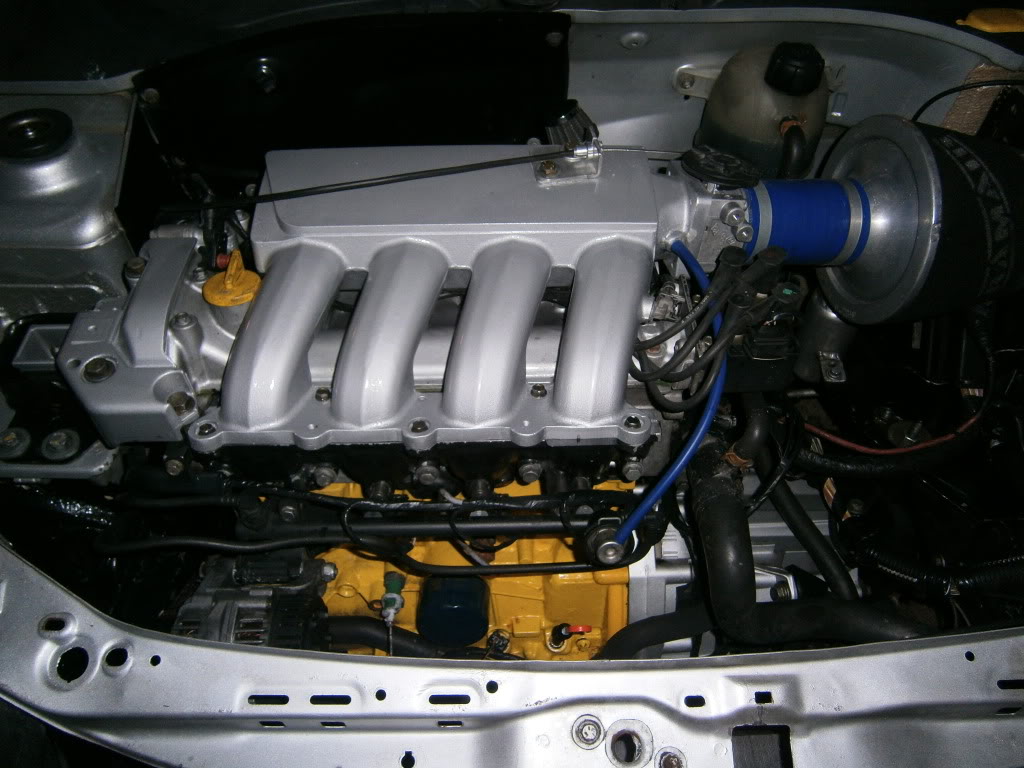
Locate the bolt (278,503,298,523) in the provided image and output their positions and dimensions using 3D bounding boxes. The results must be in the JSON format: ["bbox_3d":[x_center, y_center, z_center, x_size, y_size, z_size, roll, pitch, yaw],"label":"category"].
[{"bbox_3d":[-0.206,0.119,0.710,0.016,0.016,0.013,0,30,0],"label":"bolt"}]

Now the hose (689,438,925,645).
[{"bbox_3d":[0.265,0.137,0.680,0.218,0.148,0.153,0,57,0],"label":"hose"}]

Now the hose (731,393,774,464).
[{"bbox_3d":[0.226,0.041,0.725,0.042,0.050,0.080,0,57,0],"label":"hose"}]

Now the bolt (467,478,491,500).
[{"bbox_3d":[-0.031,0.097,0.705,0.021,0.021,0.020,0,37,0],"label":"bolt"}]

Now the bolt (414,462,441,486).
[{"bbox_3d":[-0.076,0.082,0.695,0.021,0.021,0.016,0,29,0],"label":"bolt"}]

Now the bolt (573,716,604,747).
[{"bbox_3d":[0.055,0.251,0.555,0.022,0.012,0.022,0,57,0],"label":"bolt"}]

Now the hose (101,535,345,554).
[{"bbox_3d":[-0.281,0.153,0.735,0.235,0.016,0.018,0,57,0],"label":"hose"}]

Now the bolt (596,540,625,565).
[{"bbox_3d":[0.087,0.149,0.680,0.023,0.023,0.016,0,24,0],"label":"bolt"}]

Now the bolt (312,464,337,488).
[{"bbox_3d":[-0.169,0.084,0.695,0.021,0.021,0.016,0,29,0],"label":"bolt"}]

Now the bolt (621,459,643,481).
[{"bbox_3d":[0.108,0.079,0.695,0.018,0.018,0.015,0,30,0],"label":"bolt"}]

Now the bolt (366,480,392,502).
[{"bbox_3d":[-0.121,0.099,0.705,0.021,0.021,0.020,0,37,0],"label":"bolt"}]

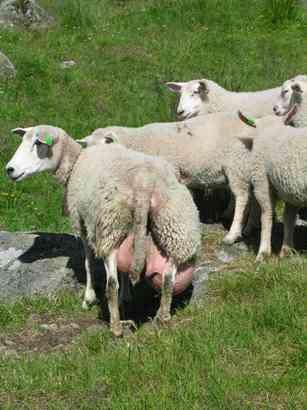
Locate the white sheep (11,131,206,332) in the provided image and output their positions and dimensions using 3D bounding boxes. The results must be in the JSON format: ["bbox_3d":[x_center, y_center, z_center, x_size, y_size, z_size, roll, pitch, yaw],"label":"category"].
[{"bbox_3d":[-0.245,0.080,5.760,0.570,0.790,1.040,-3,10,-20],"label":"white sheep"}]

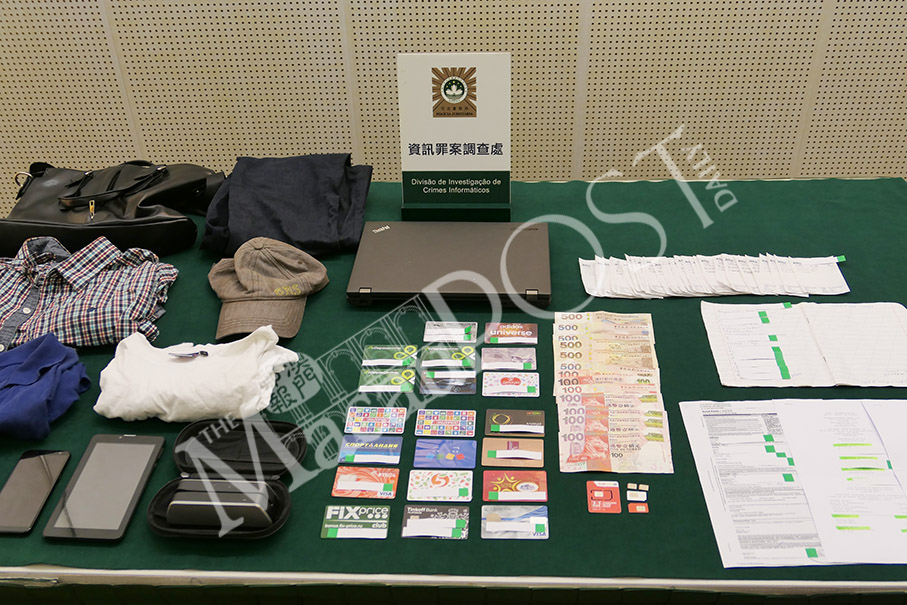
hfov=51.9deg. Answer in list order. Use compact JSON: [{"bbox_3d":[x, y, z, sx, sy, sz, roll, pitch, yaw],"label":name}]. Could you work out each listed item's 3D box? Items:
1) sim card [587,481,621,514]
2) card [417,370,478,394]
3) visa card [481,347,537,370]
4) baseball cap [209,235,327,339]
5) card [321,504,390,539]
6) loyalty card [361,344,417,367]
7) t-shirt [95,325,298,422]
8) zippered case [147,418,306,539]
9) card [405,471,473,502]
[{"bbox_3d":[0.197,0.254,1.220,0.043,0.001,0.054,1,37,3],"label":"sim card"},{"bbox_3d":[-0.007,0.122,1.422,0.086,0.001,0.054,0,37,3],"label":"card"},{"bbox_3d":[0.088,0.089,1.462,0.086,0.001,0.054,0,37,3],"label":"visa card"},{"bbox_3d":[-0.315,-0.042,1.567,0.203,0.095,0.212,0,37,2],"label":"baseball cap"},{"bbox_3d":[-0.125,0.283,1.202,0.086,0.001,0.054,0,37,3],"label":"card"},{"bbox_3d":[-0.100,0.085,1.477,0.086,0.001,0.054,0,37,2],"label":"loyalty card"},{"bbox_3d":[-0.385,0.106,1.415,0.285,0.056,0.165,-1,36,1],"label":"t-shirt"},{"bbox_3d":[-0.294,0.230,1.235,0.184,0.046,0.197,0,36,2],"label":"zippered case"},{"bbox_3d":[-0.017,0.245,1.247,0.086,0.001,0.054,0,37,3],"label":"card"}]

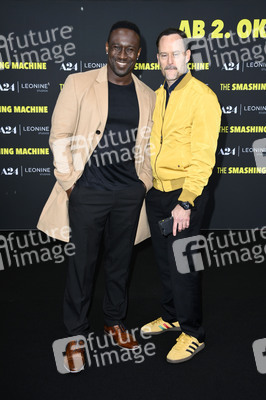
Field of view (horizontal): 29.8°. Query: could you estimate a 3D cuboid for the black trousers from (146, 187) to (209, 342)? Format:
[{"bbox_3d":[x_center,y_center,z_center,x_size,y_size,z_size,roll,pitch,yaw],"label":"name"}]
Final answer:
[{"bbox_3d":[0.258,0.356,2.926,0.400,0.970,0.285,11,17,41],"label":"black trousers"}]

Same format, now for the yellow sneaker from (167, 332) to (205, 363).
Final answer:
[{"bbox_3d":[0.312,0.830,2.870,0.290,0.115,0.106,-11,17,-40],"label":"yellow sneaker"}]

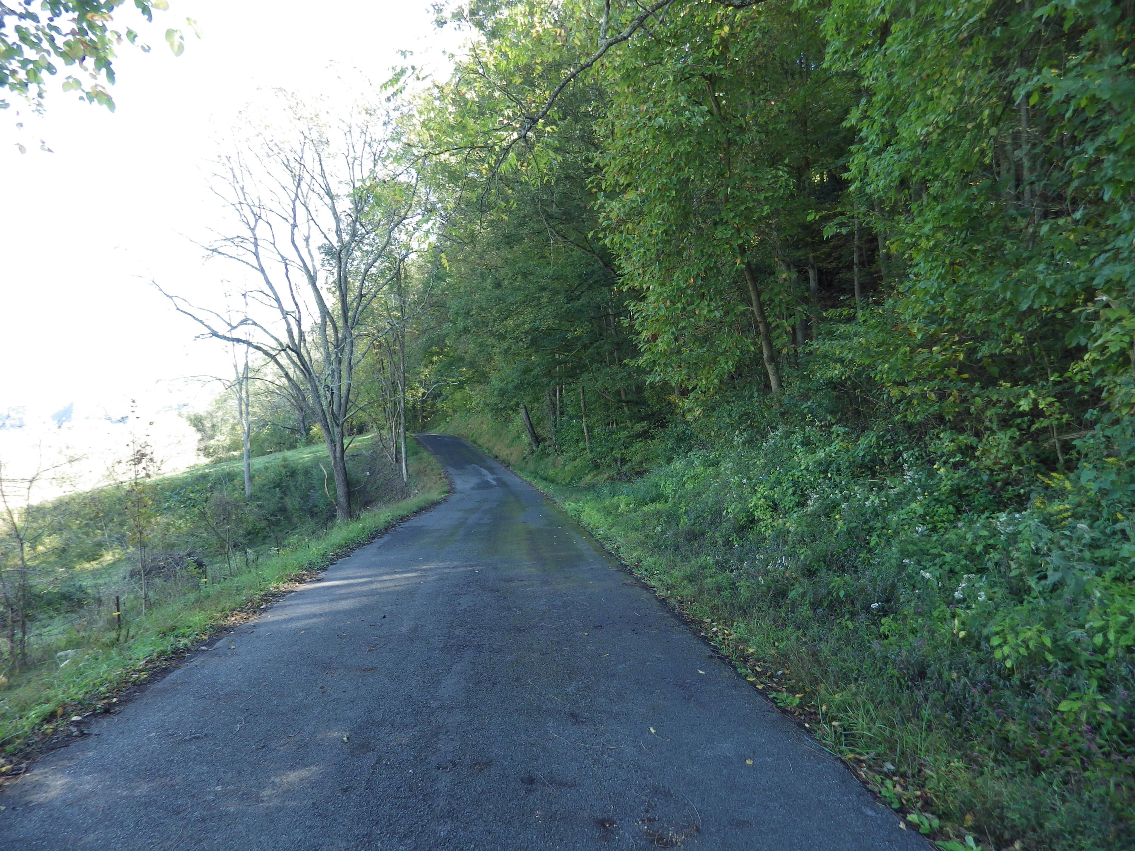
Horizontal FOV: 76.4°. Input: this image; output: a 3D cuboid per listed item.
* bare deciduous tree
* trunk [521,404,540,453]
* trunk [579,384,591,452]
[{"bbox_3d":[-7.407,-3.080,19.500,7.215,11.170,6.300,0,-1,0],"label":"bare deciduous tree"},{"bbox_3d":[-2.102,0.135,40.027,0.374,2.692,0.374,-16,-1,0],"label":"trunk"},{"bbox_3d":[0.839,-0.366,35.033,0.206,3.281,0.206,-5,-1,0],"label":"trunk"}]

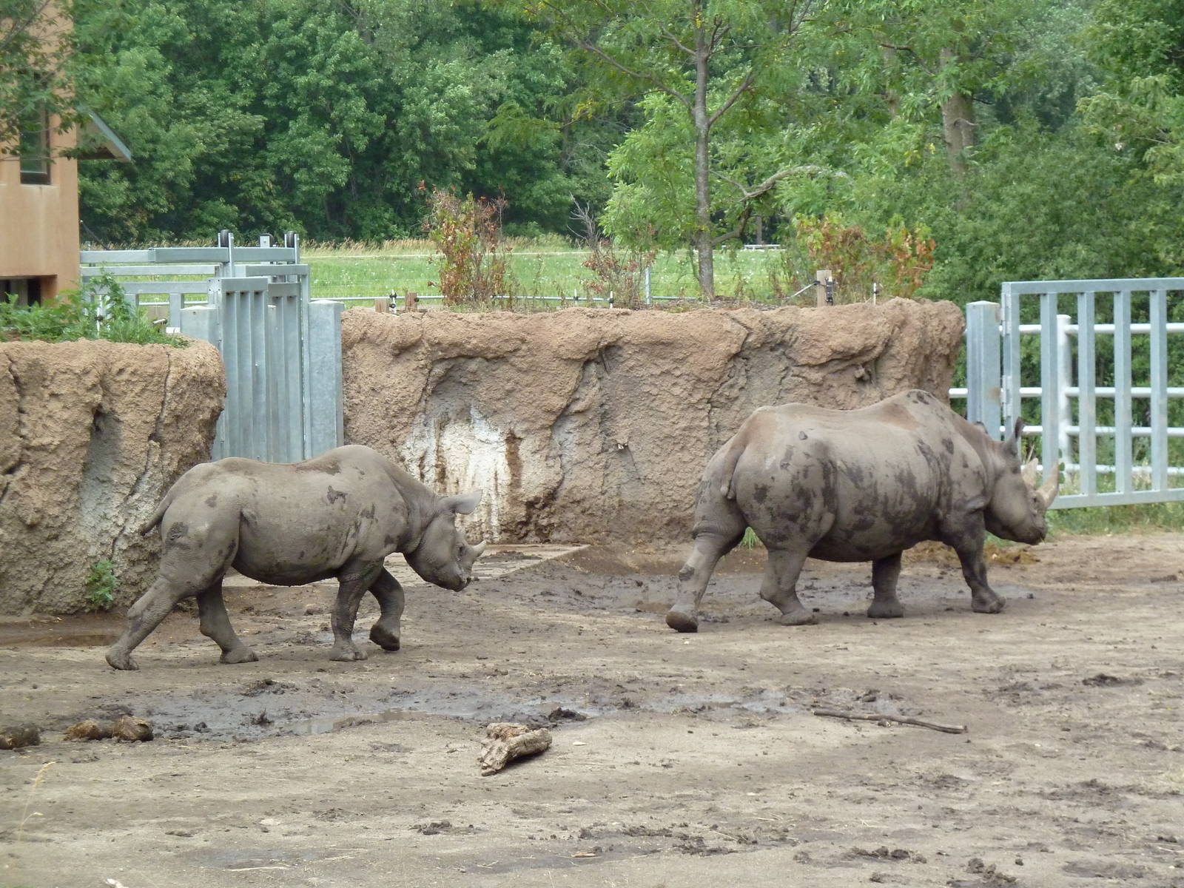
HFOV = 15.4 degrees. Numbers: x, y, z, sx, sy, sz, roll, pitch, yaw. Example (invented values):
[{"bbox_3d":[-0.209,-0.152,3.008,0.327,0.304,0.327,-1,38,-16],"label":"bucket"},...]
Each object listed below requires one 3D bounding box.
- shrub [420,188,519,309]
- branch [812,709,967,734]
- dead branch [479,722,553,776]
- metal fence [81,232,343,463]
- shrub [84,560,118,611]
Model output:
[{"bbox_3d":[-1.026,-1.648,36.163,0.780,1.020,0.720,-1,3,0],"label":"shrub"},{"bbox_3d":[1.542,1.400,22.509,0.120,0.080,1.080,-3,4,-40],"label":"branch"},{"bbox_3d":[-0.362,1.459,21.309,0.340,0.150,0.800,0,3,10],"label":"dead branch"},{"bbox_3d":[-2.956,-0.382,34.026,2.100,2.520,2.000,-2,3,-15],"label":"metal fence"},{"bbox_3d":[-3.316,0.950,29.491,0.230,0.340,0.200,-1,3,0],"label":"shrub"}]

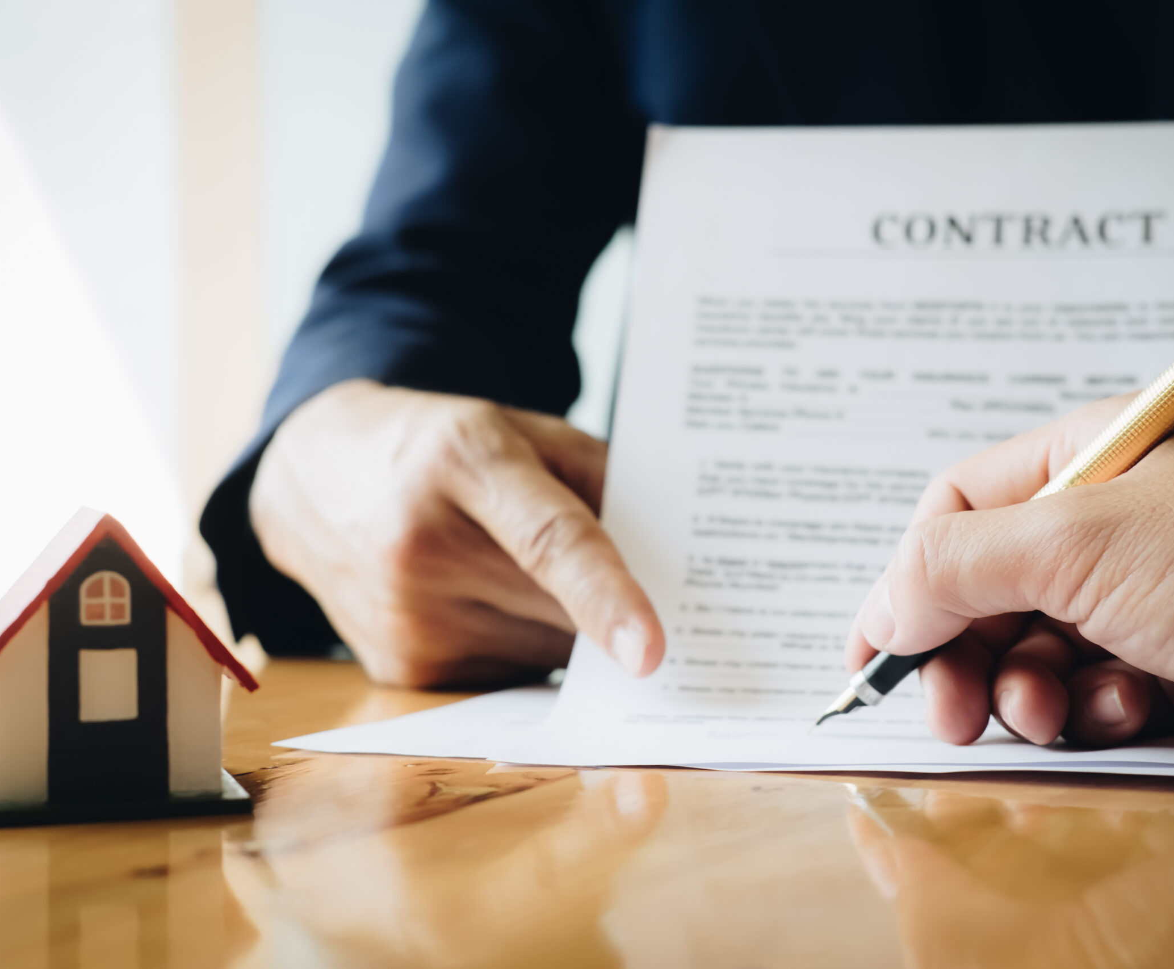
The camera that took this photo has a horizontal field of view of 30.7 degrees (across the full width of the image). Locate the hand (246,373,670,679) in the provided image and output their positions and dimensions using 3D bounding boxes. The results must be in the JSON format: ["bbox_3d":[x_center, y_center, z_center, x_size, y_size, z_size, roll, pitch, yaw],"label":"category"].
[{"bbox_3d":[-0.032,0.011,0.547,0.120,0.080,0.085,1,1,41],"label":"hand"}]

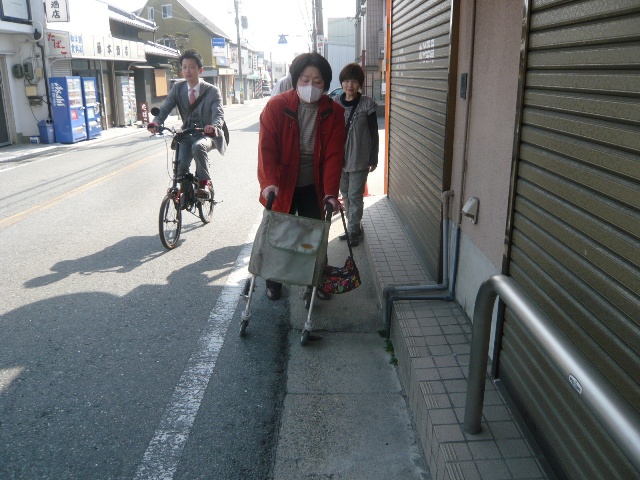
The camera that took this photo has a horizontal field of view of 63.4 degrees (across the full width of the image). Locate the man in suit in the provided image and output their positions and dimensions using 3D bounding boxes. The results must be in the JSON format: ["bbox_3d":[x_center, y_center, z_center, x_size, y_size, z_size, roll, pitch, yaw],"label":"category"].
[{"bbox_3d":[-1.160,-0.975,4.600,0.670,1.360,0.740,2,18,8],"label":"man in suit"}]

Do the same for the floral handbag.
[{"bbox_3d":[0.115,0.076,3.203,0.280,0.560,0.130,0,18,0],"label":"floral handbag"}]

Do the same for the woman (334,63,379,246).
[{"bbox_3d":[0.285,-0.726,4.459,0.440,1.510,0.340,0,18,0],"label":"woman"}]

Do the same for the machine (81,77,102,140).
[{"bbox_3d":[-7.400,-4.136,16.187,0.520,1.830,0.990,0,18,0],"label":"machine"}]

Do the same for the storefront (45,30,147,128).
[{"bbox_3d":[-7.400,-5.213,17.650,1.000,3.000,6.800,0,18,0],"label":"storefront"}]

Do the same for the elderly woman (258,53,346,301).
[{"bbox_3d":[-0.110,-0.349,3.288,0.550,1.540,0.540,-1,18,-2],"label":"elderly woman"}]

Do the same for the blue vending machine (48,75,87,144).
[{"bbox_3d":[-7.400,-3.825,15.205,0.520,1.830,0.970,0,18,0],"label":"blue vending machine"}]

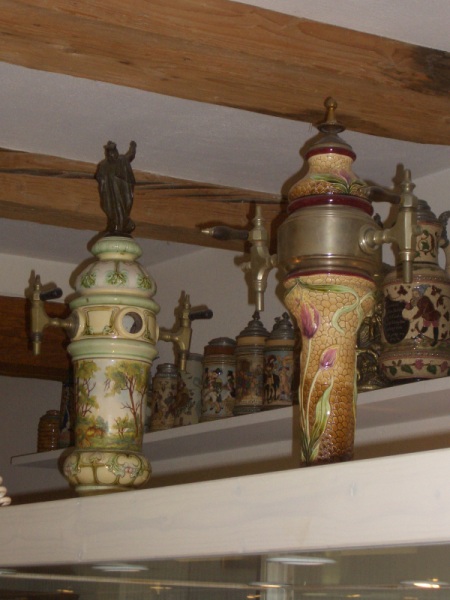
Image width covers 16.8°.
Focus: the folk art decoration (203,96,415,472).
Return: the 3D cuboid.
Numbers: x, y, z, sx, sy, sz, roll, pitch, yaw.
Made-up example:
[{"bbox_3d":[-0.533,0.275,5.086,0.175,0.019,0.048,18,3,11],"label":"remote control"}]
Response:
[{"bbox_3d":[0.168,-0.035,2.574,0.177,0.643,0.385,13,-17,-43],"label":"folk art decoration"}]

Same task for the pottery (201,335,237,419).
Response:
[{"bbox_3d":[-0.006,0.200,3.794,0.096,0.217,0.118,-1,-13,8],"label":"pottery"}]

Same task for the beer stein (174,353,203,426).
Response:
[{"bbox_3d":[-0.093,0.236,3.907,0.084,0.194,0.097,1,-13,-1],"label":"beer stein"}]

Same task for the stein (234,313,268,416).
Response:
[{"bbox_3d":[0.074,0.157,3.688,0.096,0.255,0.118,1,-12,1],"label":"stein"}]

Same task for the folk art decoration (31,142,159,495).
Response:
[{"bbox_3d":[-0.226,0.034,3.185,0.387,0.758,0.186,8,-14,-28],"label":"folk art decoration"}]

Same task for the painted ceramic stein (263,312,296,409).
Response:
[{"bbox_3d":[0.138,0.146,3.586,0.096,0.234,0.118,3,-13,-9],"label":"painted ceramic stein"}]

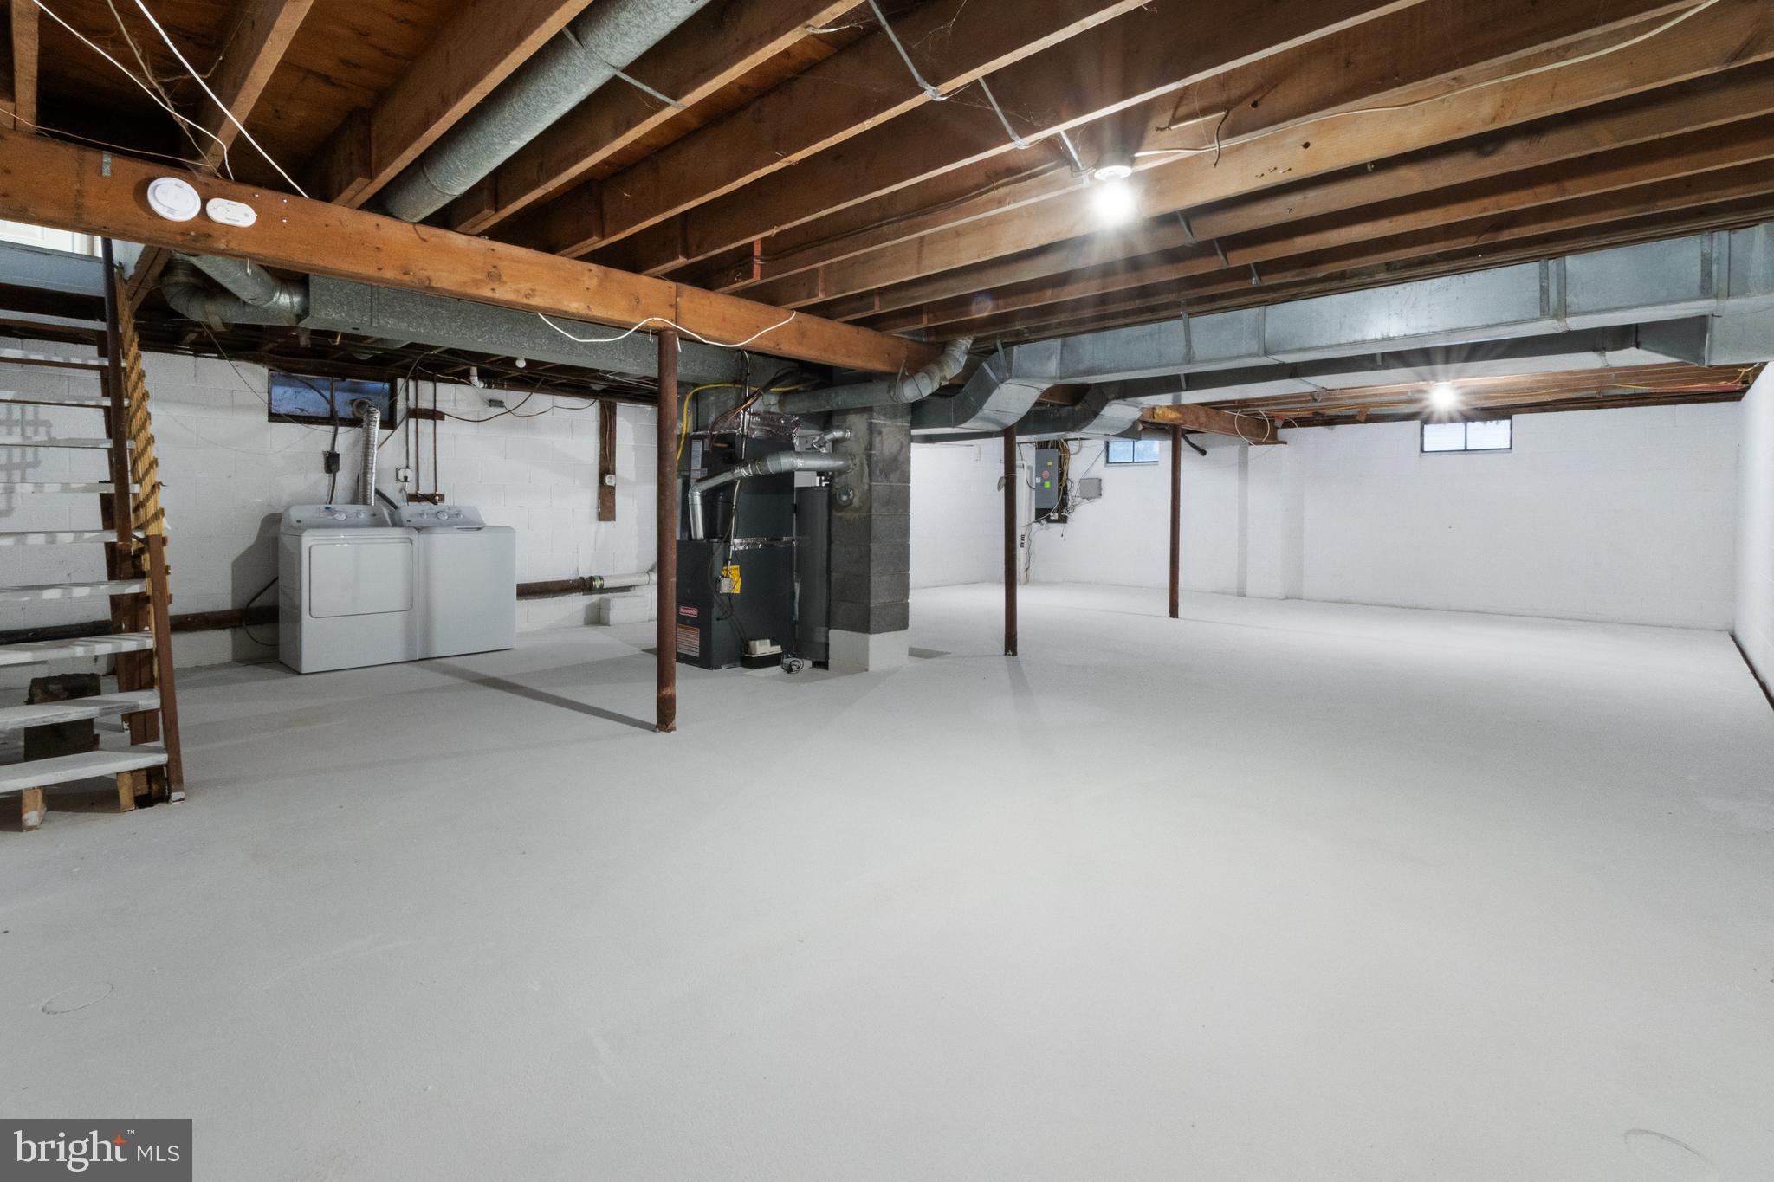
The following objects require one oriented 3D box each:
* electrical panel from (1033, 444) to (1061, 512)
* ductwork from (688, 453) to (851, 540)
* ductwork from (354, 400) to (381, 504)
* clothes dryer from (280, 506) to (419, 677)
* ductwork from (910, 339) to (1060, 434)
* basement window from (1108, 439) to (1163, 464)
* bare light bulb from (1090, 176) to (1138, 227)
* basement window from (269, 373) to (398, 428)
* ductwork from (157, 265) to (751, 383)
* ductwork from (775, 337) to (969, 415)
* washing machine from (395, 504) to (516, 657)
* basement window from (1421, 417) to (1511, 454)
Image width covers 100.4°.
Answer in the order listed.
[{"bbox_3d":[2.474,-1.720,11.391,0.380,0.910,0.110,5,7,42],"label":"electrical panel"},{"bbox_3d":[-0.810,-0.642,5.080,1.200,0.620,0.270,1,6,11],"label":"ductwork"},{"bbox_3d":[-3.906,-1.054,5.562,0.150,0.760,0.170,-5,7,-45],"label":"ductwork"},{"bbox_3d":[-3.850,-0.042,5.292,0.700,1.110,0.690,5,7,44],"label":"clothes dryer"},{"bbox_3d":[0.790,-1.374,5.100,1.200,0.490,0.550,5,7,41],"label":"ductwork"},{"bbox_3d":[3.340,-1.916,10.000,0.760,0.370,0.100,5,7,40],"label":"basement window"},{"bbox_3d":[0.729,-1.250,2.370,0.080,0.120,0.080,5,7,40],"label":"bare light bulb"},{"bbox_3d":[-4.120,-1.427,5.492,0.780,0.390,0.090,-5,7,-45],"label":"basement window"},{"bbox_3d":[-2.021,-1.418,4.053,2.800,0.240,0.280,-5,7,-44],"label":"ductwork"},{"bbox_3d":[-0.140,-1.374,4.830,1.580,0.390,0.200,4,7,37],"label":"ductwork"},{"bbox_3d":[-3.375,-0.097,5.750,0.670,1.090,0.690,-5,8,-44],"label":"washing machine"},{"bbox_3d":[6.090,-1.637,7.770,0.770,0.375,0.100,5,7,40],"label":"basement window"}]

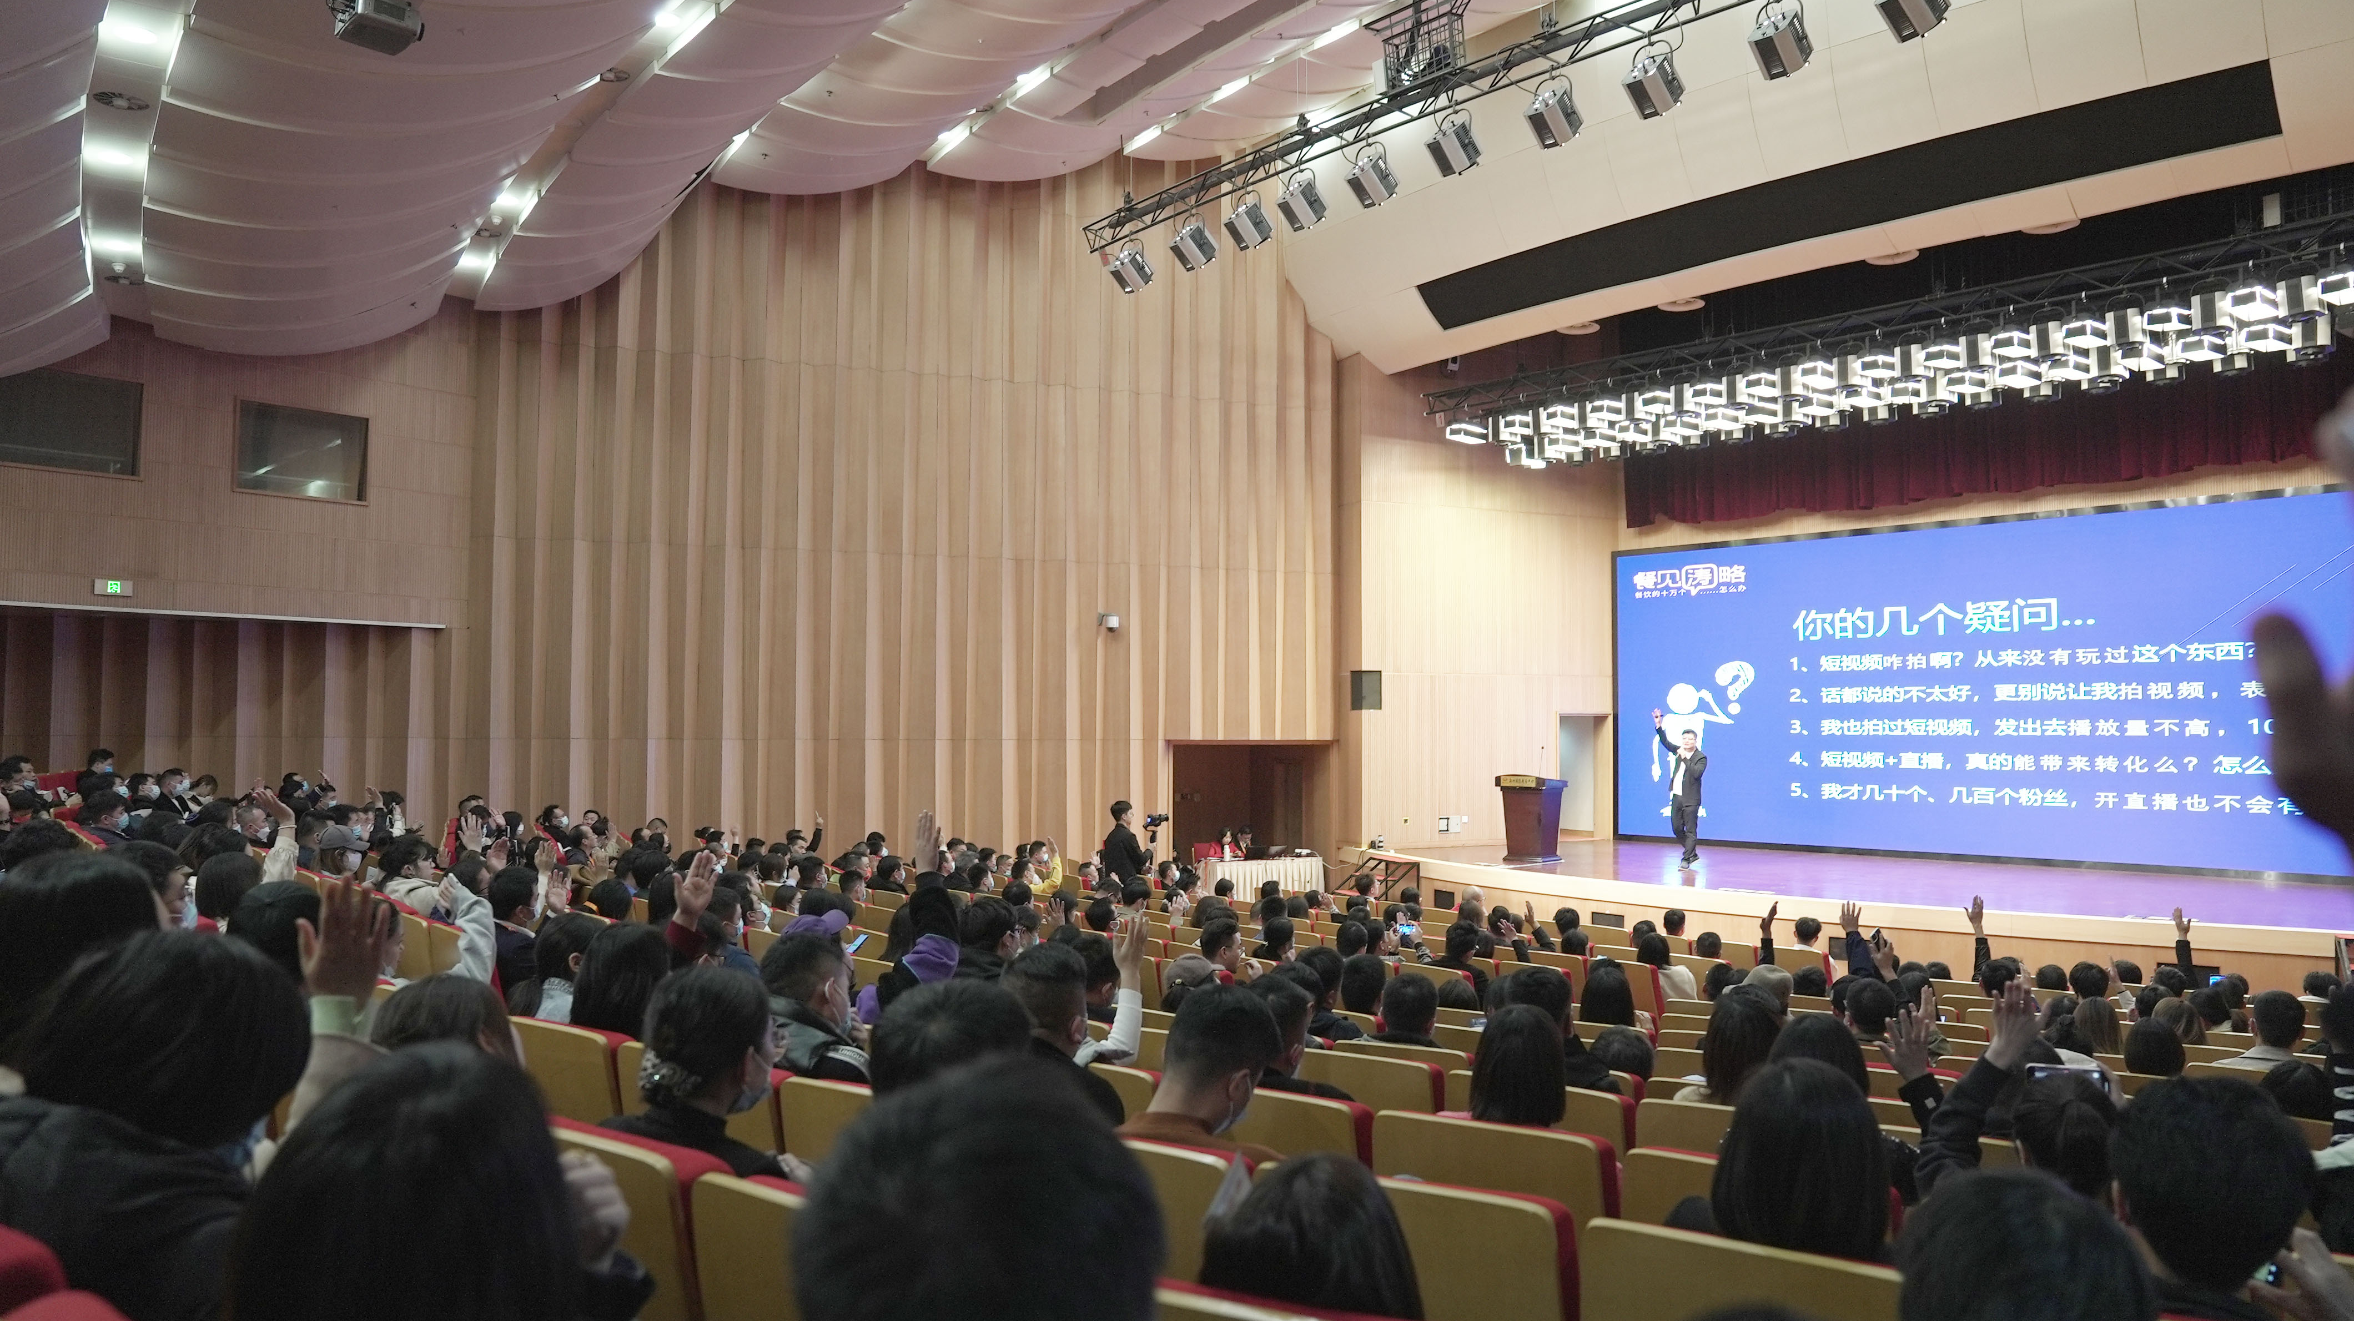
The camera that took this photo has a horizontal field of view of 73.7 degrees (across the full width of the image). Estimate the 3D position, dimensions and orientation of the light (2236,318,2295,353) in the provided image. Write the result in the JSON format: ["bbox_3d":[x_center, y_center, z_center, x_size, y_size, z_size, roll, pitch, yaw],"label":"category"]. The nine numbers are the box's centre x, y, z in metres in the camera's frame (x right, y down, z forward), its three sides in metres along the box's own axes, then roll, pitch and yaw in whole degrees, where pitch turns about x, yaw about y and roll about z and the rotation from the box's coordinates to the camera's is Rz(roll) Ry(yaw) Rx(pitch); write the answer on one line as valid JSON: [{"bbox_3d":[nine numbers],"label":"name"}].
[{"bbox_3d":[11.034,-3.306,15.900,0.380,0.270,0.380,3,-3,-43],"label":"light"}]

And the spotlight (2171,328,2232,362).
[{"bbox_3d":[11.011,-3.387,16.877,0.540,0.240,0.290,3,-4,-43],"label":"spotlight"}]

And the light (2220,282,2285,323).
[{"bbox_3d":[10.396,-3.464,15.184,0.540,0.240,0.290,3,-4,-43],"label":"light"}]

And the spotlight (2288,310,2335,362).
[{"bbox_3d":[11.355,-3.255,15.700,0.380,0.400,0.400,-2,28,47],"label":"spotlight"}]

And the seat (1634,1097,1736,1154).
[{"bbox_3d":[1.627,1.697,4.398,0.560,0.980,0.640,-1,-3,31],"label":"seat"}]

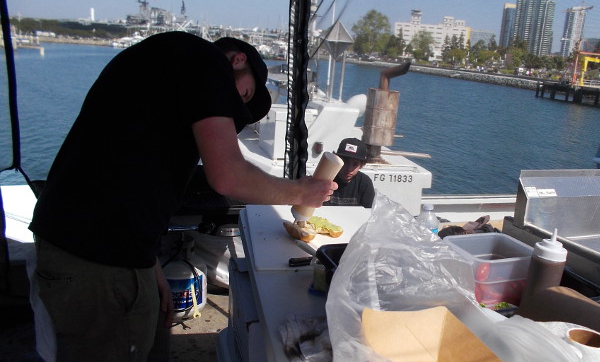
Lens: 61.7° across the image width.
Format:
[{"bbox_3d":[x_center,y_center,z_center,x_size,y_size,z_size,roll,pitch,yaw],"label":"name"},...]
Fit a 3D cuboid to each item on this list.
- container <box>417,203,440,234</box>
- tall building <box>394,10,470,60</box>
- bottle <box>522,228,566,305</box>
[{"bbox_3d":[0.356,0.159,1.415,0.065,0.200,0.065,1,14,0],"label":"container"},{"bbox_3d":[109.653,-119.998,416.019,62.000,41.000,34.000,6,15,13],"label":"tall building"},{"bbox_3d":[0.503,0.215,1.039,0.072,0.240,0.072,6,14,0],"label":"bottle"}]

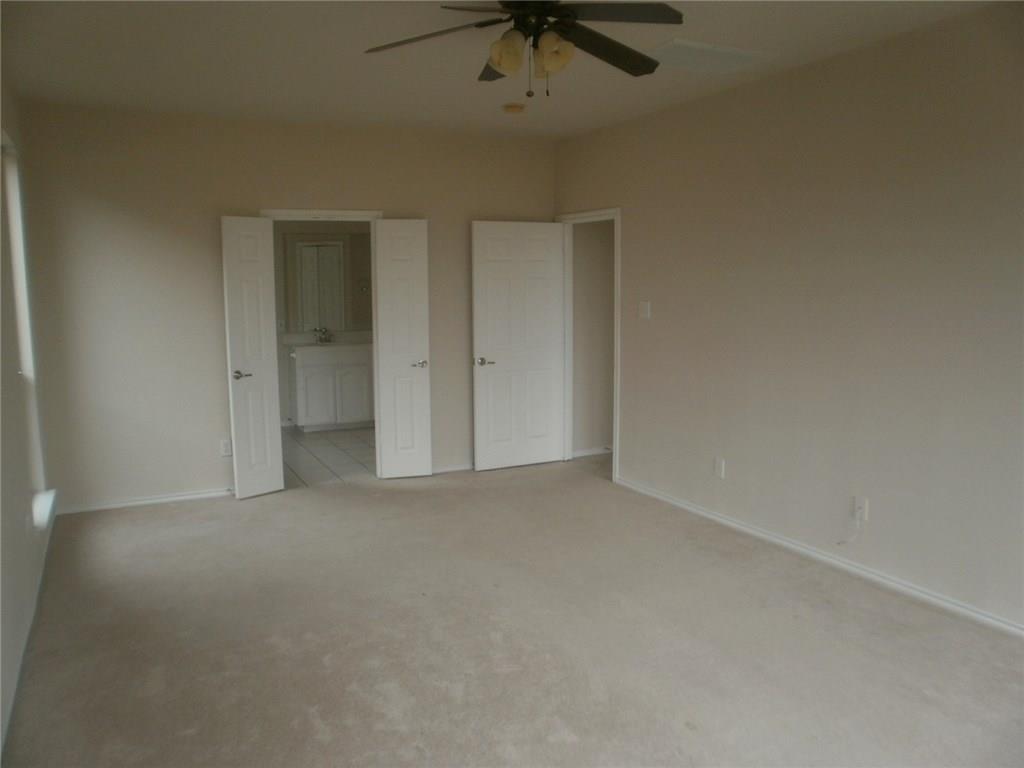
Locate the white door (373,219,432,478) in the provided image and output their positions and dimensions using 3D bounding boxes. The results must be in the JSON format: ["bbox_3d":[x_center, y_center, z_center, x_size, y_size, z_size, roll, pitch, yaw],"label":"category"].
[{"bbox_3d":[-0.852,-0.257,6.082,0.405,2.032,0.045,-2,8,-12],"label":"white door"}]

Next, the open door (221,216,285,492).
[{"bbox_3d":[-1.886,-0.192,5.625,0.045,2.032,0.390,7,10,42],"label":"open door"}]

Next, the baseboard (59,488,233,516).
[{"bbox_3d":[-2.510,0.827,5.556,1.345,0.064,0.016,-4,8,-27],"label":"baseboard"}]

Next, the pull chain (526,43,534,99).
[{"bbox_3d":[0.073,-1.247,3.052,0.030,0.215,0.030,0,8,0],"label":"pull chain"}]

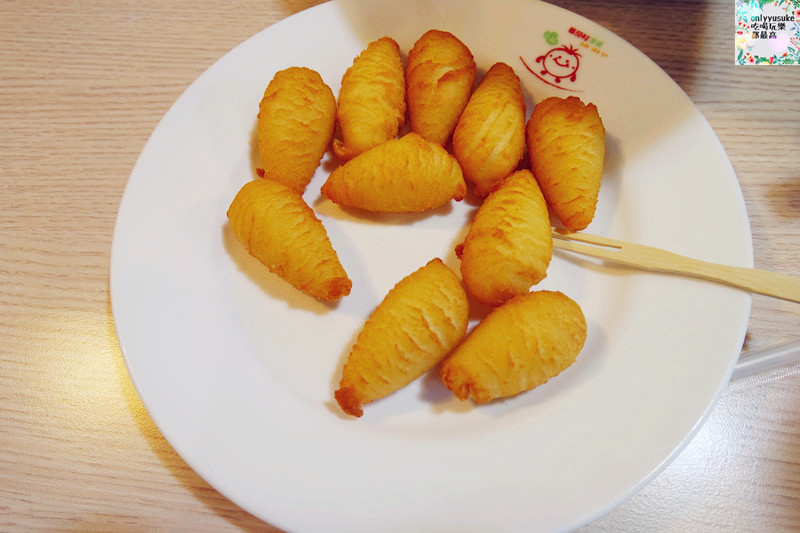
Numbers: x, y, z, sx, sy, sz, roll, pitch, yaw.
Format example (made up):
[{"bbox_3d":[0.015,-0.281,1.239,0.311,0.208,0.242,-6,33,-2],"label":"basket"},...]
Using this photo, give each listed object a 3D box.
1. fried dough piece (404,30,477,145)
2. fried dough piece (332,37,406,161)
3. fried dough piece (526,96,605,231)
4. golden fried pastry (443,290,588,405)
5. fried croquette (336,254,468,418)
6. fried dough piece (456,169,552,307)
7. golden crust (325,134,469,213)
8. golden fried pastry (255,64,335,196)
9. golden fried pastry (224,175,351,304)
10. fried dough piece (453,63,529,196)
[{"bbox_3d":[0.018,-0.080,0.242,0.032,0.029,0.061,0,78,5],"label":"fried dough piece"},{"bbox_3d":[-0.013,-0.078,0.247,0.030,0.027,0.065,11,75,9],"label":"fried dough piece"},{"bbox_3d":[0.070,-0.045,0.228,0.031,0.028,0.065,1,66,5],"label":"fried dough piece"},{"bbox_3d":[0.043,0.030,0.198,0.059,0.029,0.032,-26,67,-7],"label":"golden fried pastry"},{"bbox_3d":[0.002,0.026,0.203,0.033,0.029,0.071,30,72,16],"label":"fried croquette"},{"bbox_3d":[0.043,-0.013,0.216,0.034,0.030,0.063,16,68,11],"label":"fried dough piece"},{"bbox_3d":[-0.003,-0.041,0.232,0.063,0.031,0.034,-3,66,3],"label":"golden crust"},{"bbox_3d":[-0.047,-0.063,0.245,0.034,0.031,0.066,-2,69,4],"label":"golden fried pastry"},{"bbox_3d":[-0.047,-0.011,0.224,0.032,0.029,0.069,-42,69,-13],"label":"golden fried pastry"},{"bbox_3d":[0.040,-0.061,0.237,0.031,0.028,0.067,8,72,8],"label":"fried dough piece"}]

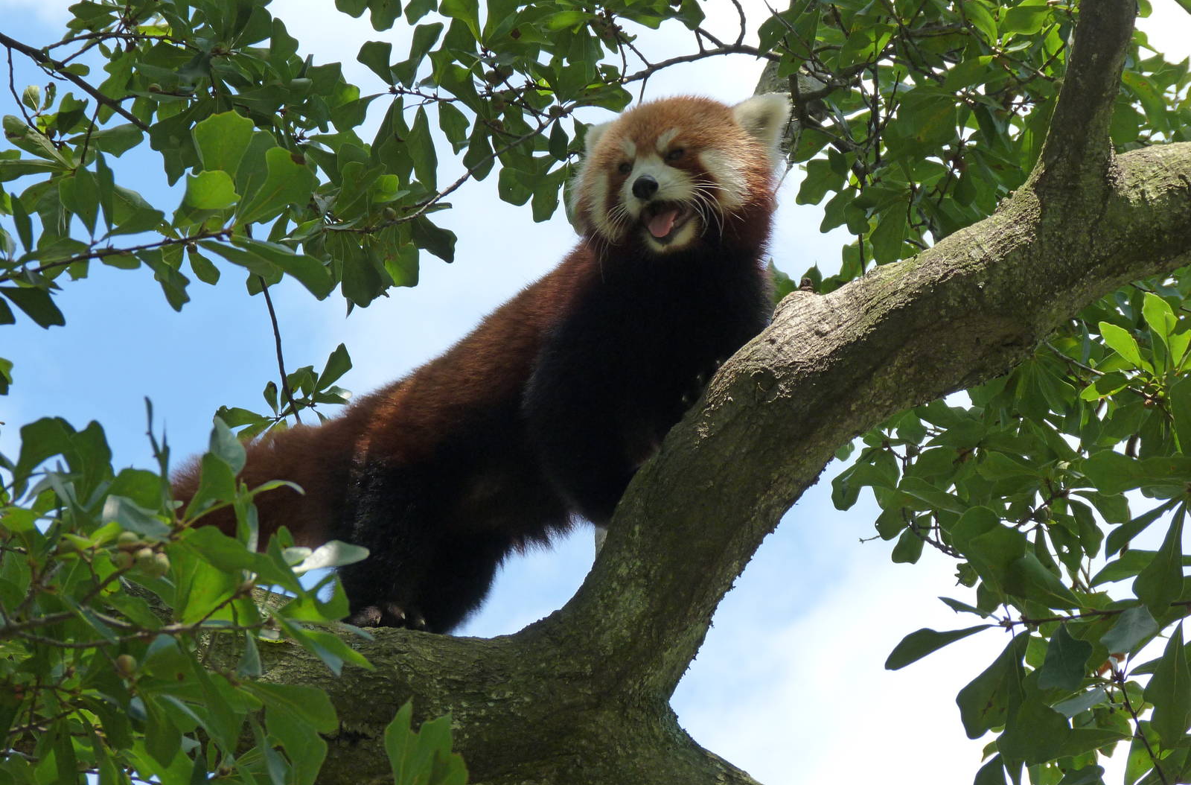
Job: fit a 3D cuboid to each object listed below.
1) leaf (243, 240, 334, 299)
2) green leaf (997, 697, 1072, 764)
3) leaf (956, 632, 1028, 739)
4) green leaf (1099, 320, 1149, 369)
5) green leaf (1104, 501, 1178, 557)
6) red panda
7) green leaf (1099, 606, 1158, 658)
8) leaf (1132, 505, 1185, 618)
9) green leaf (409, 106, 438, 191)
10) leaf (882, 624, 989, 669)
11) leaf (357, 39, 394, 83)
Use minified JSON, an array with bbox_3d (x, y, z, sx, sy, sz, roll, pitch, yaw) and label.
[{"bbox_3d":[-0.290,-0.116,4.500,0.102,0.016,0.040,31,-49,6],"label":"leaf"},{"bbox_3d":[0.409,0.314,4.450,0.076,0.015,0.066,-16,-67,12],"label":"green leaf"},{"bbox_3d":[0.373,0.275,4.500,0.052,0.108,0.025,19,-11,0],"label":"leaf"},{"bbox_3d":[0.529,-0.047,4.800,0.064,0.013,0.032,48,-50,-6],"label":"green leaf"},{"bbox_3d":[0.514,0.127,4.500,0.086,0.030,0.024,-37,-31,-11],"label":"green leaf"},{"bbox_3d":[-0.115,-0.026,4.620,0.610,0.430,0.250,-16,-27,35],"label":"red panda"},{"bbox_3d":[0.497,0.222,4.450,0.044,0.060,0.014,34,-16,23],"label":"green leaf"},{"bbox_3d":[0.530,0.157,4.500,0.047,0.108,0.025,11,-11,0],"label":"leaf"},{"bbox_3d":[-0.178,-0.253,4.950,0.028,0.088,0.024,-8,-11,0],"label":"green leaf"},{"bbox_3d":[0.318,0.237,4.450,0.104,0.015,0.042,-22,-42,3],"label":"leaf"},{"bbox_3d":[-0.219,-0.329,4.750,0.036,0.012,0.055,-25,-71,12],"label":"leaf"}]

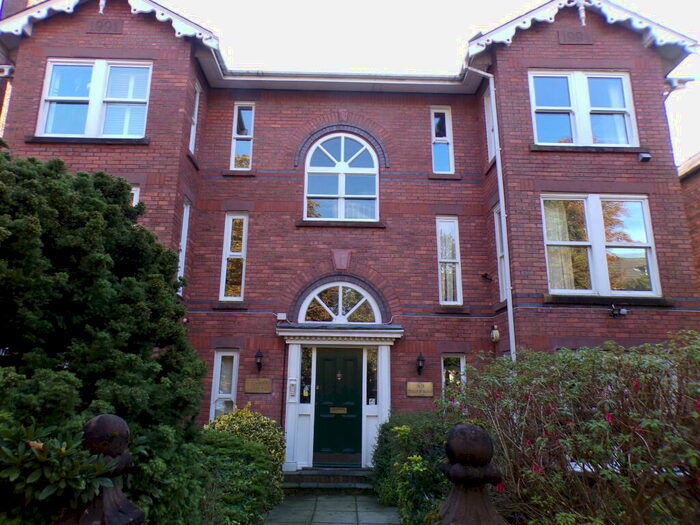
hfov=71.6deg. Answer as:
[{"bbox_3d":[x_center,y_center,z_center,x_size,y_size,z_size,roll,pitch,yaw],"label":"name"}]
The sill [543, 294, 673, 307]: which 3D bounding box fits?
[{"bbox_3d":[4.220,0.636,7.967,2.125,0.156,0.160,1,-14,-1],"label":"sill"}]

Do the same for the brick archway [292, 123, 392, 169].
[{"bbox_3d":[-0.154,-2.381,9.949,1.940,1.006,0.120,1,-14,-1],"label":"brick archway"}]

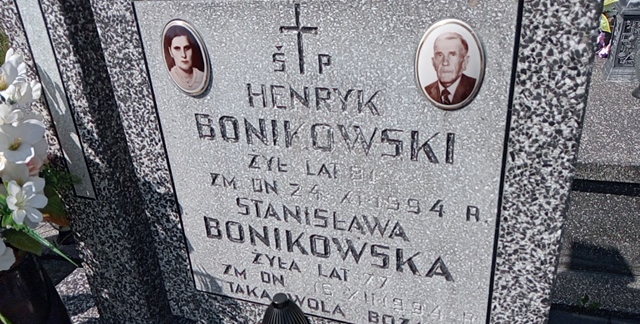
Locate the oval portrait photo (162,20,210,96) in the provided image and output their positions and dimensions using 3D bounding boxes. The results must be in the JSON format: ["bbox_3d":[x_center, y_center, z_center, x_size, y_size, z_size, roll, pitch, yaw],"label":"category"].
[{"bbox_3d":[-0.194,-0.146,0.737,0.078,0.110,0.011,6,28,20],"label":"oval portrait photo"}]

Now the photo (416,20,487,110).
[{"bbox_3d":[0.150,-0.111,0.607,0.080,0.110,0.011,6,28,20],"label":"photo"}]

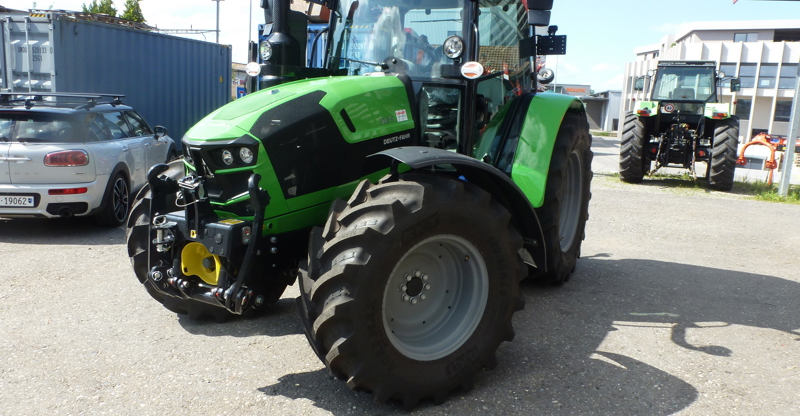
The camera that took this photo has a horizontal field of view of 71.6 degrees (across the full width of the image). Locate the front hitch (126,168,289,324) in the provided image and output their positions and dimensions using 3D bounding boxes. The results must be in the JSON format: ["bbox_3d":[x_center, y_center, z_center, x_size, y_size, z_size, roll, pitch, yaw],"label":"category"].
[{"bbox_3d":[-0.972,0.141,2.988,0.870,0.700,0.450,9,11,34],"label":"front hitch"}]

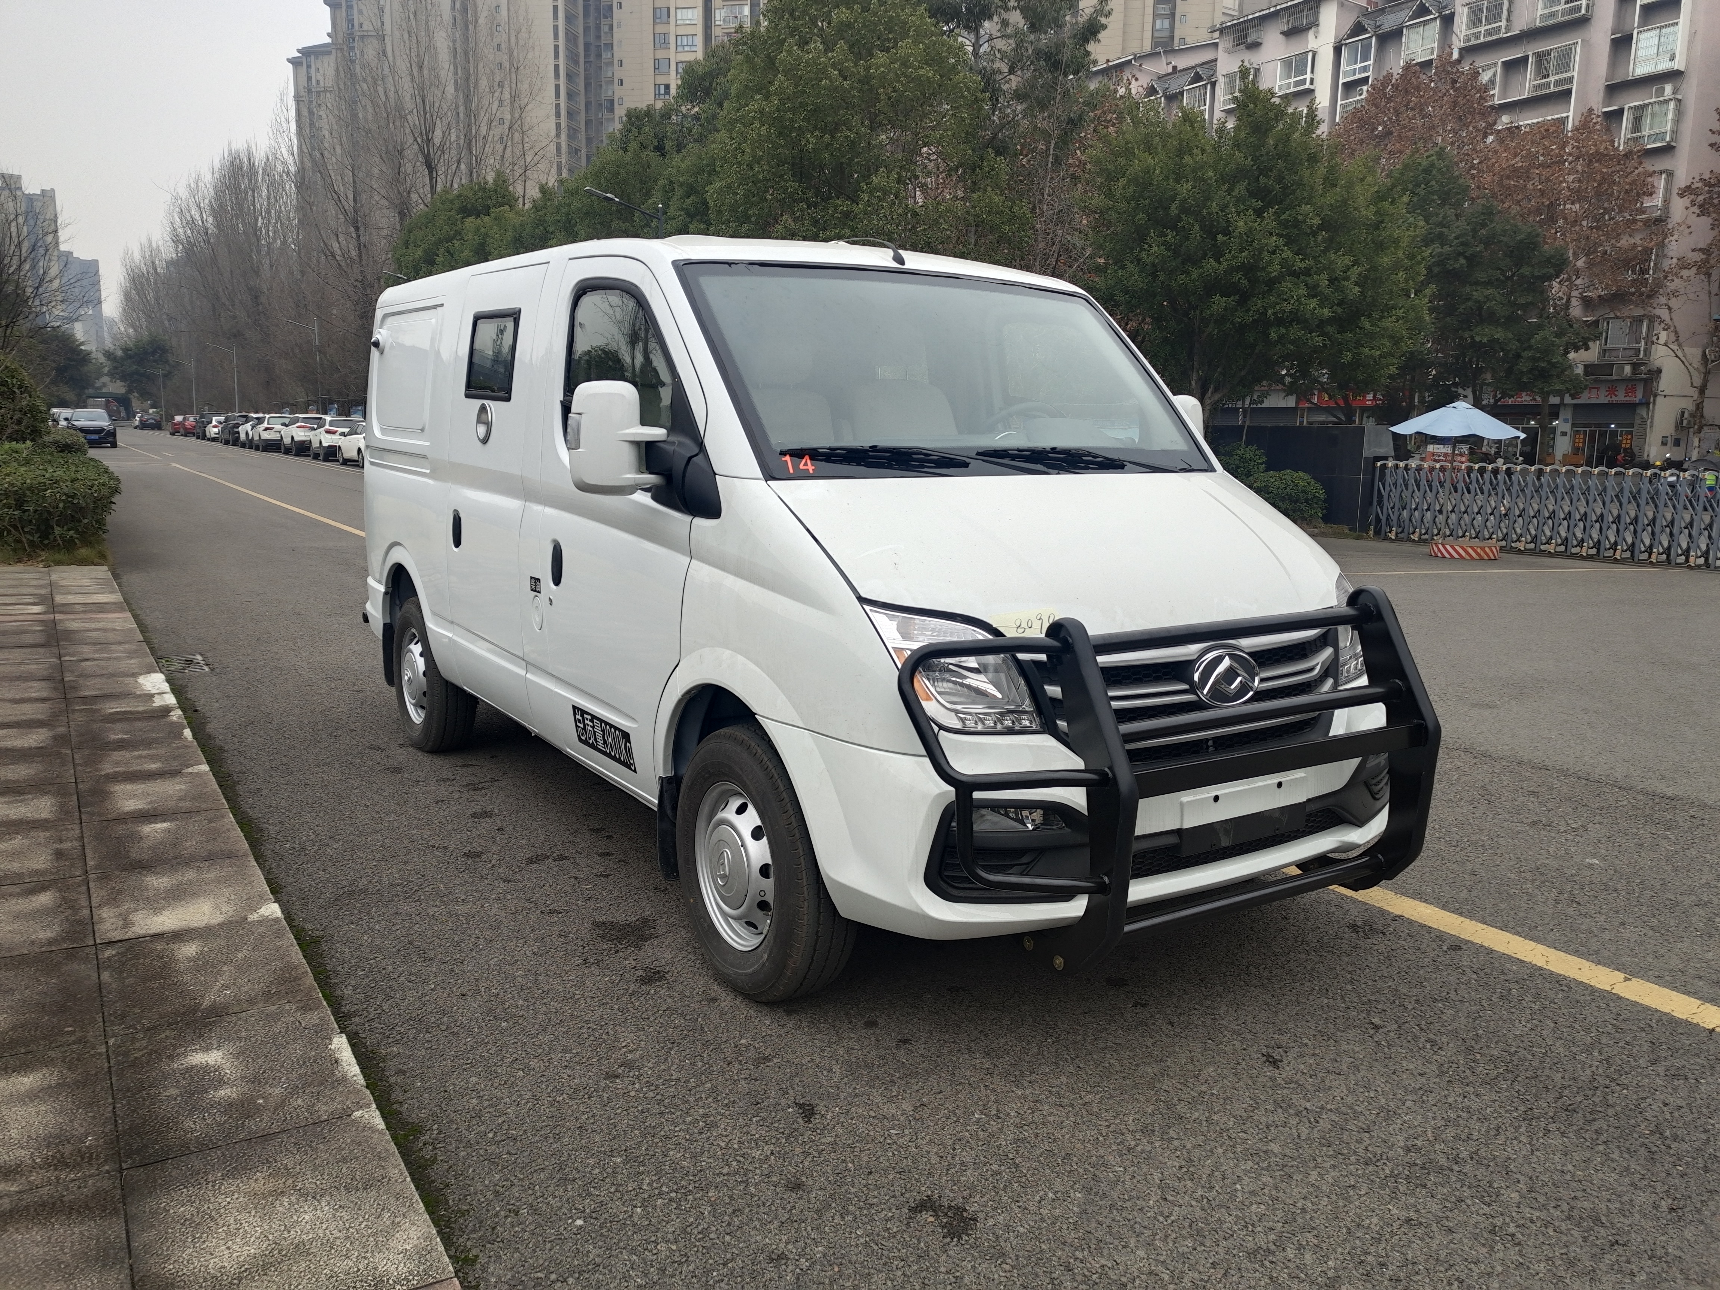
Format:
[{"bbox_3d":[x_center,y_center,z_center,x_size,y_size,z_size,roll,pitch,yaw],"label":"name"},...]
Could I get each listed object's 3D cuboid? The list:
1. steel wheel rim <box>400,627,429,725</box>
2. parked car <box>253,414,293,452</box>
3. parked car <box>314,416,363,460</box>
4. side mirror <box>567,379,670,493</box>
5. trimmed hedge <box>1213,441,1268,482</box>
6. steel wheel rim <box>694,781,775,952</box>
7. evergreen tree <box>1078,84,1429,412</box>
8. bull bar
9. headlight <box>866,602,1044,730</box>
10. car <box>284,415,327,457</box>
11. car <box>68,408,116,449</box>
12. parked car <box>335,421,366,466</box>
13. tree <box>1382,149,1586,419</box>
[{"bbox_3d":[-2.025,0.138,6.038,0.160,0.450,0.450,-6,12,-33],"label":"steel wheel rim"},{"bbox_3d":[-27.051,-9.891,60.346,1.840,1.670,4.600,-5,11,-32],"label":"parked car"},{"bbox_3d":[-19.522,-7.775,48.489,1.820,1.630,4.450,-5,11,-30],"label":"parked car"},{"bbox_3d":[-0.639,-0.545,3.428,0.260,0.310,0.180,-6,12,-33],"label":"side mirror"},{"bbox_3d":[5.852,-2.595,20.200,1.150,1.200,1.200,-6,12,-31],"label":"trimmed hedge"},{"bbox_3d":[-0.284,0.587,3.475,0.160,0.445,0.445,-6,11,-33],"label":"steel wheel rim"},{"bbox_3d":[6.551,-5.722,21.642,5.500,7.300,5.200,4,10,16],"label":"evergreen tree"},{"bbox_3d":[0.925,0.314,3.227,1.800,0.860,0.440,-6,11,-33],"label":"bull bar"},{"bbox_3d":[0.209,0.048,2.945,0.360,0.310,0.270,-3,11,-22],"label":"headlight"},{"bbox_3d":[-23.429,-8.969,55.055,1.830,1.680,4.550,-5,11,-31],"label":"car"},{"bbox_3d":[-35.528,-9.986,59.818,1.860,1.640,4.600,-5,11,-32],"label":"car"},{"bbox_3d":[-15.784,-6.618,42.449,1.780,1.490,4.500,-5,11,-32],"label":"parked car"},{"bbox_3d":[22.209,-11.779,46.180,6.700,11.560,6.400,5,11,24],"label":"tree"}]

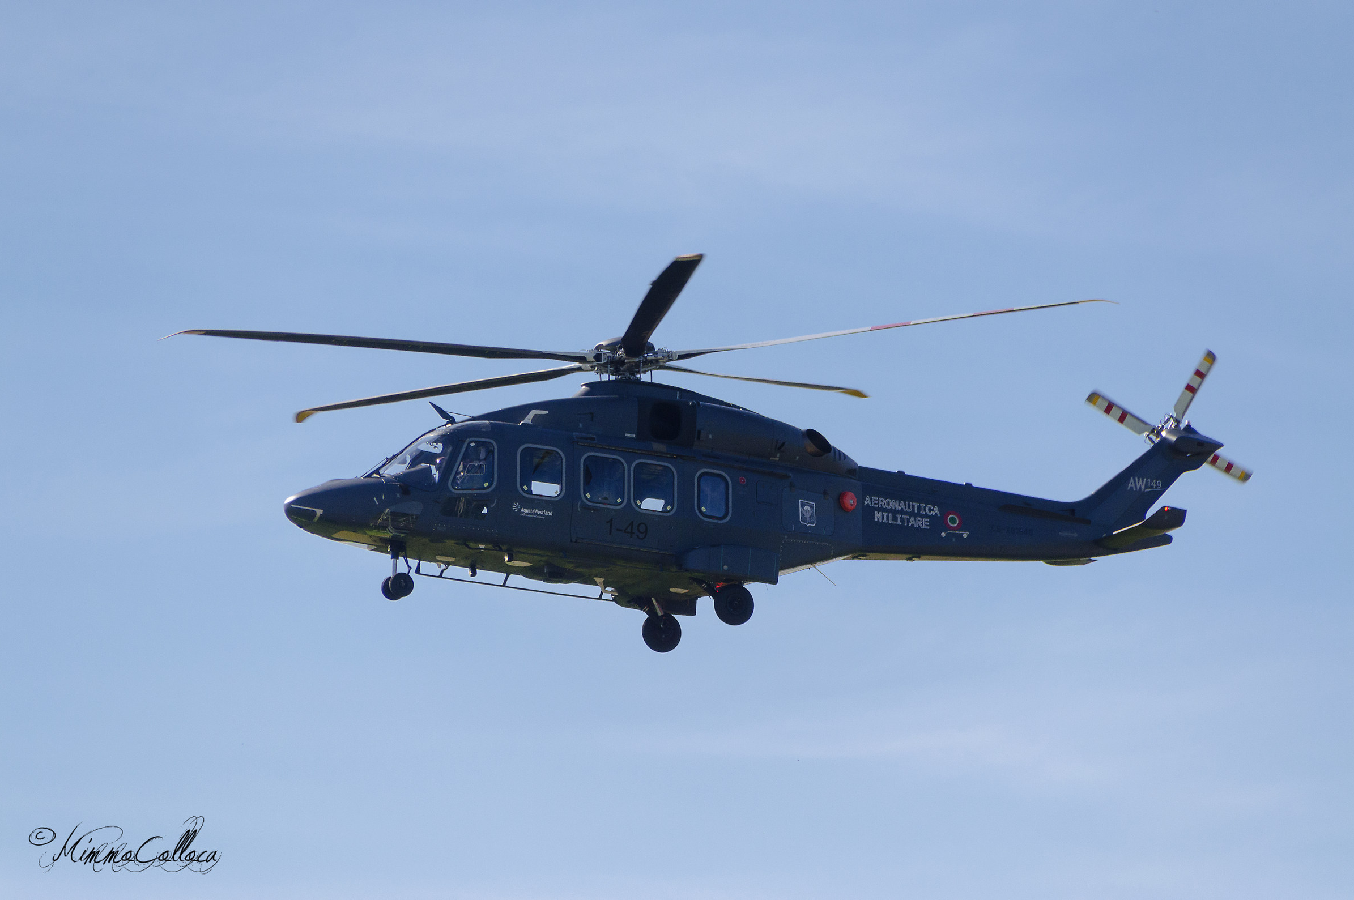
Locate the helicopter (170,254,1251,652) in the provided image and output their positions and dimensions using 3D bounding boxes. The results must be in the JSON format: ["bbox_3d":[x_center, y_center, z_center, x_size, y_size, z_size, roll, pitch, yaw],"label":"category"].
[{"bbox_3d":[0.600,0.168,204.799,17.600,5.350,14.200,7,-12,-23],"label":"helicopter"}]

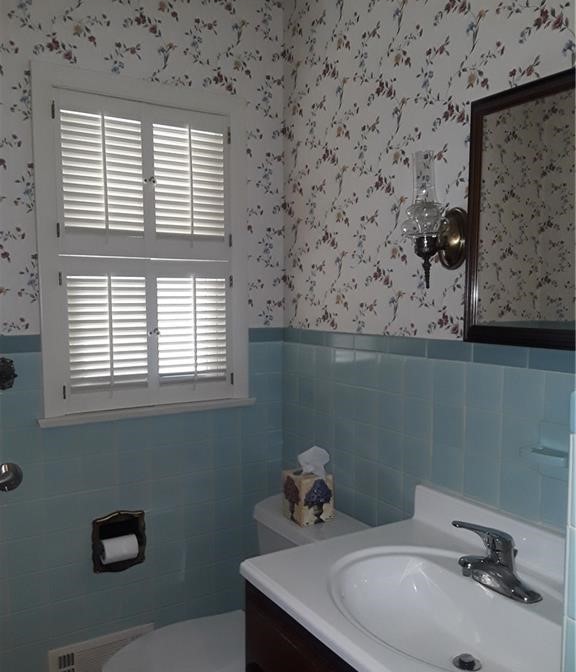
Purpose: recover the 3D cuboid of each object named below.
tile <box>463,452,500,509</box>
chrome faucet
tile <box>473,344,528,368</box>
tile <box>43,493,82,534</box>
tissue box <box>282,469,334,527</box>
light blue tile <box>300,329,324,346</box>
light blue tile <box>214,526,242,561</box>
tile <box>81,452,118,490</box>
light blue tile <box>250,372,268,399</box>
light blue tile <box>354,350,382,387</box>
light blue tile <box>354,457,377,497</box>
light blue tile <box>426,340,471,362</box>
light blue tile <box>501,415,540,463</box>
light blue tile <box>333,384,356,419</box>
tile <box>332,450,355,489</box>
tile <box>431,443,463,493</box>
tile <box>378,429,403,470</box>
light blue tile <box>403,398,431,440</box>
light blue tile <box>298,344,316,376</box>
[{"bbox_3d":[0.470,0.339,1.502,0.010,0.108,0.108,-2,4,-32],"label":"tile"},{"bbox_3d":[0.411,0.454,1.296,0.182,0.164,0.158,-2,4,-32],"label":"chrome faucet"},{"bbox_3d":[0.494,0.047,1.445,0.012,0.051,0.153,-2,4,-32],"label":"tile"},{"bbox_3d":[-0.679,0.533,1.876,0.108,0.107,0.010,-2,4,-32],"label":"tile"},{"bbox_3d":[0.063,0.489,1.910,0.115,0.138,0.115,-2,4,-32],"label":"tissue box"},{"bbox_3d":[0.085,0.004,2.092,0.010,0.053,0.152,-2,4,-32],"label":"light blue tile"},{"bbox_3d":[-0.213,0.729,2.176,0.108,0.107,0.010,-2,4,-32],"label":"light blue tile"},{"bbox_3d":[-0.586,0.422,1.926,0.108,0.107,0.010,-2,4,-32],"label":"tile"},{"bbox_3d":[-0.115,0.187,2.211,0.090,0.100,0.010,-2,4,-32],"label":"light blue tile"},{"bbox_3d":[0.239,0.102,1.861,0.010,0.108,0.108,-2,4,-32],"label":"light blue tile"},{"bbox_3d":[0.238,0.429,1.880,0.010,0.108,0.108,-2,4,-32],"label":"light blue tile"},{"bbox_3d":[0.412,0.037,1.577,0.010,0.048,0.156,-2,4,-32],"label":"light blue tile"},{"bbox_3d":[0.527,0.236,1.403,0.010,0.108,0.108,-2,4,-32],"label":"light blue tile"},{"bbox_3d":[0.180,0.206,1.959,0.010,0.108,0.108,-2,4,-32],"label":"light blue tile"},{"bbox_3d":[0.182,0.425,1.990,0.009,0.108,0.108,-2,4,-32],"label":"tile"},{"bbox_3d":[0.412,0.337,1.596,0.010,0.108,0.108,-2,4,-32],"label":"tile"},{"bbox_3d":[0.296,0.323,1.779,0.010,0.107,0.107,-2,4,-32],"label":"tile"},{"bbox_3d":[0.353,0.219,1.673,0.010,0.107,0.108,-2,4,-32],"label":"light blue tile"},{"bbox_3d":[0.066,0.085,2.153,0.009,0.108,0.108,-2,4,-32],"label":"light blue tile"}]

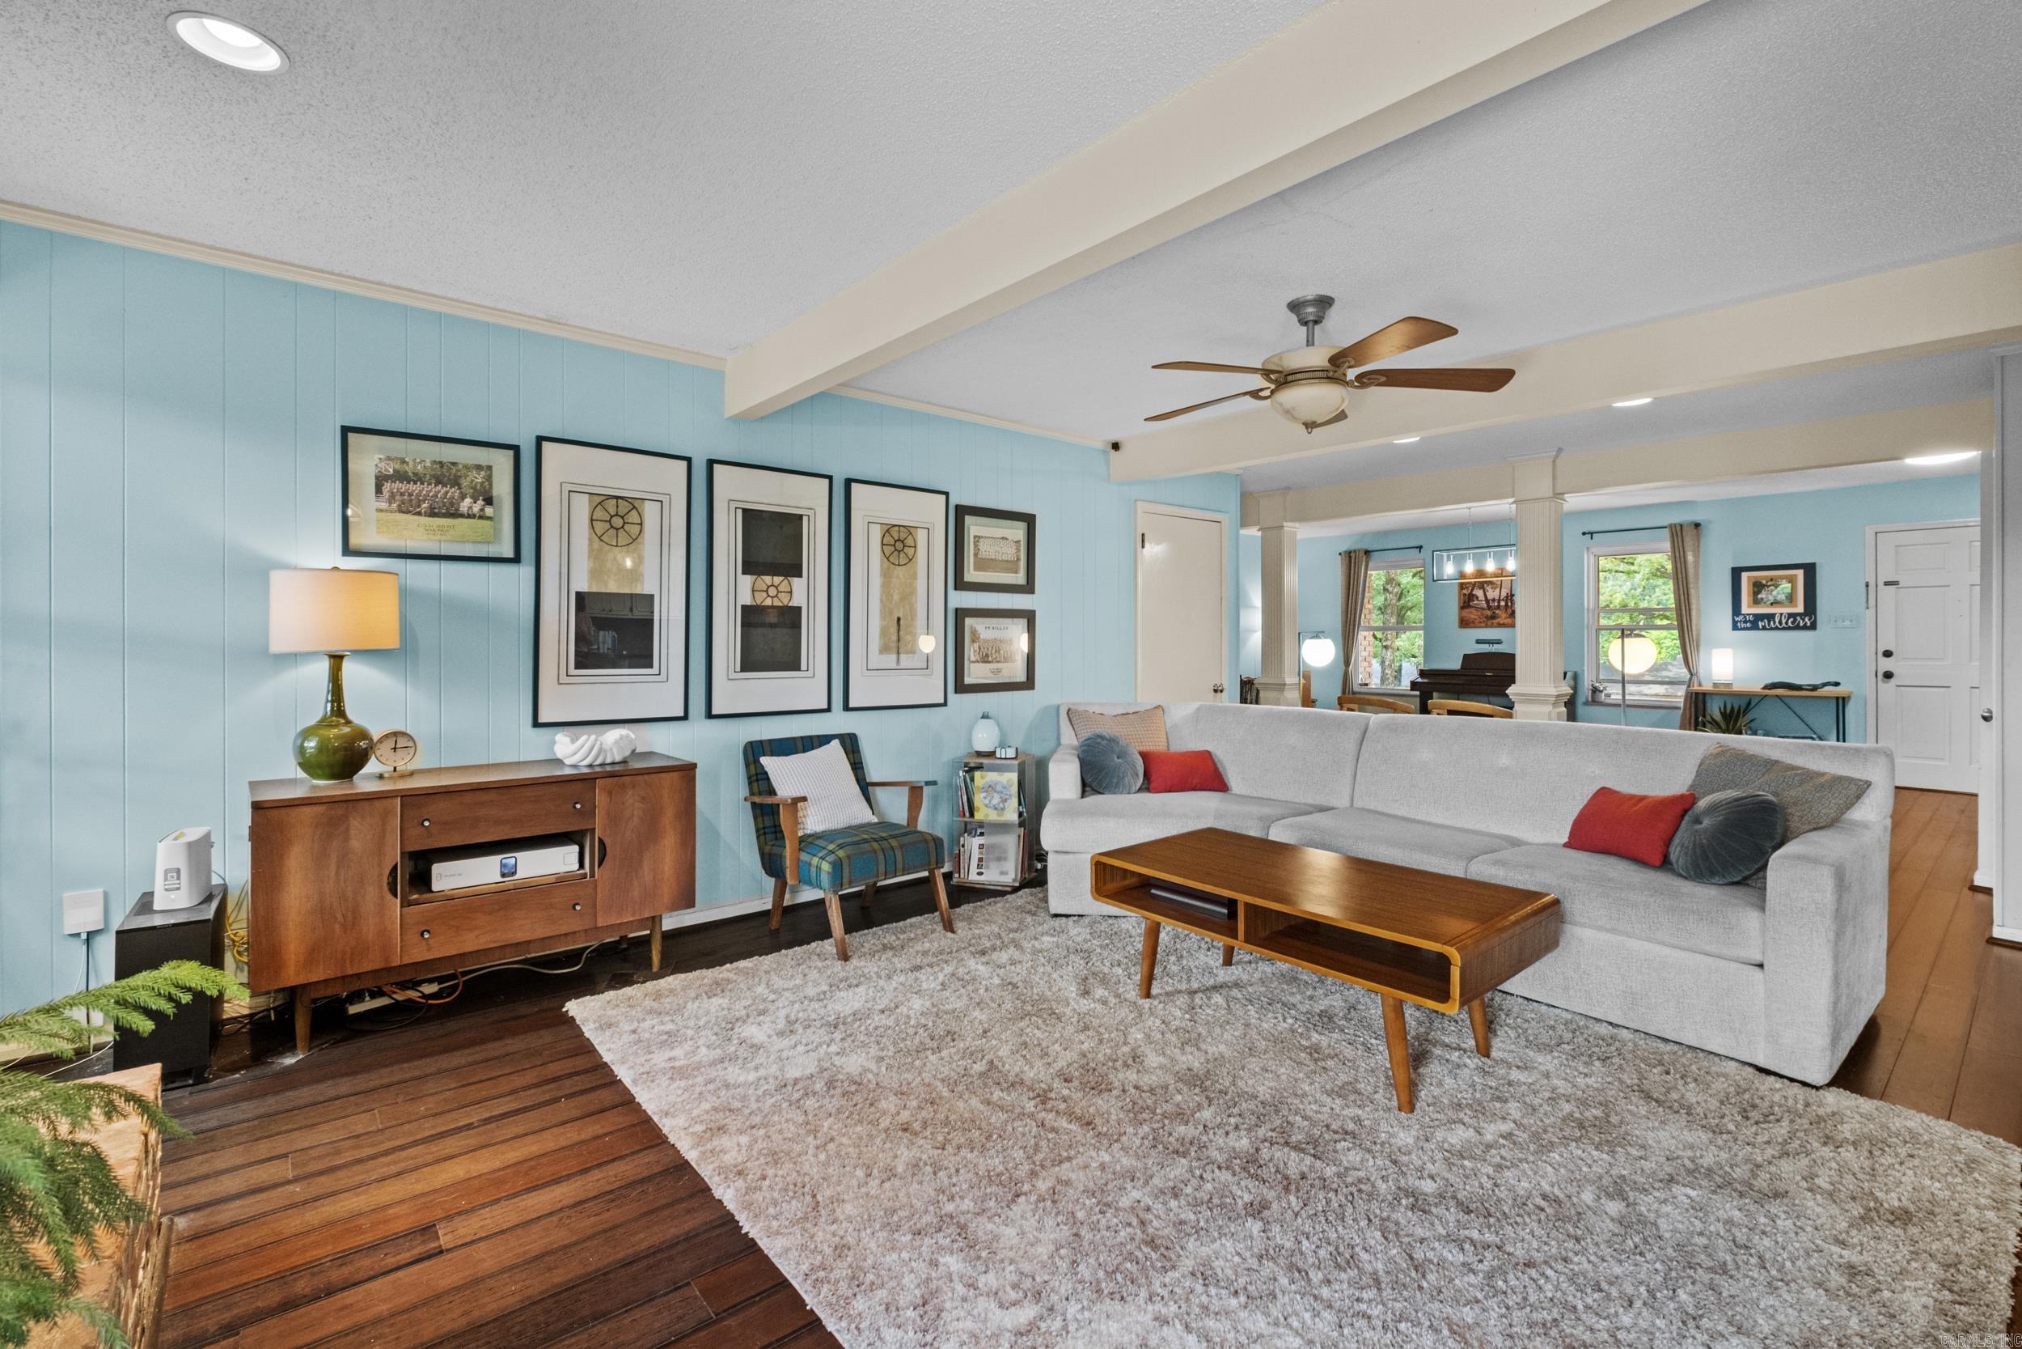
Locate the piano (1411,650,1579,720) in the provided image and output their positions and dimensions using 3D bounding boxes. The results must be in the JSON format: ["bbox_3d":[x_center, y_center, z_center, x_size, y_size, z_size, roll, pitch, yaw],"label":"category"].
[{"bbox_3d":[4.982,0.296,8.743,0.460,1.020,1.420,-1,2,-43],"label":"piano"}]

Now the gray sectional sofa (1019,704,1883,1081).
[{"bbox_3d":[1.247,0.640,3.500,1.550,0.850,3.200,-1,1,-38],"label":"gray sectional sofa"}]

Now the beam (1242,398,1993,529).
[{"bbox_3d":[3.378,-1.329,5.876,0.190,0.285,4.500,-3,4,-42],"label":"beam"}]

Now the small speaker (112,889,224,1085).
[{"bbox_3d":[-2.418,0.894,2.439,0.195,0.450,0.370,-1,2,-39],"label":"small speaker"}]

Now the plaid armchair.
[{"bbox_3d":[-0.671,0.674,3.542,0.620,0.780,0.680,-1,2,-39],"label":"plaid armchair"}]

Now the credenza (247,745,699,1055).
[{"bbox_3d":[-1.776,0.715,2.890,1.200,0.762,0.430,-1,2,-39],"label":"credenza"}]

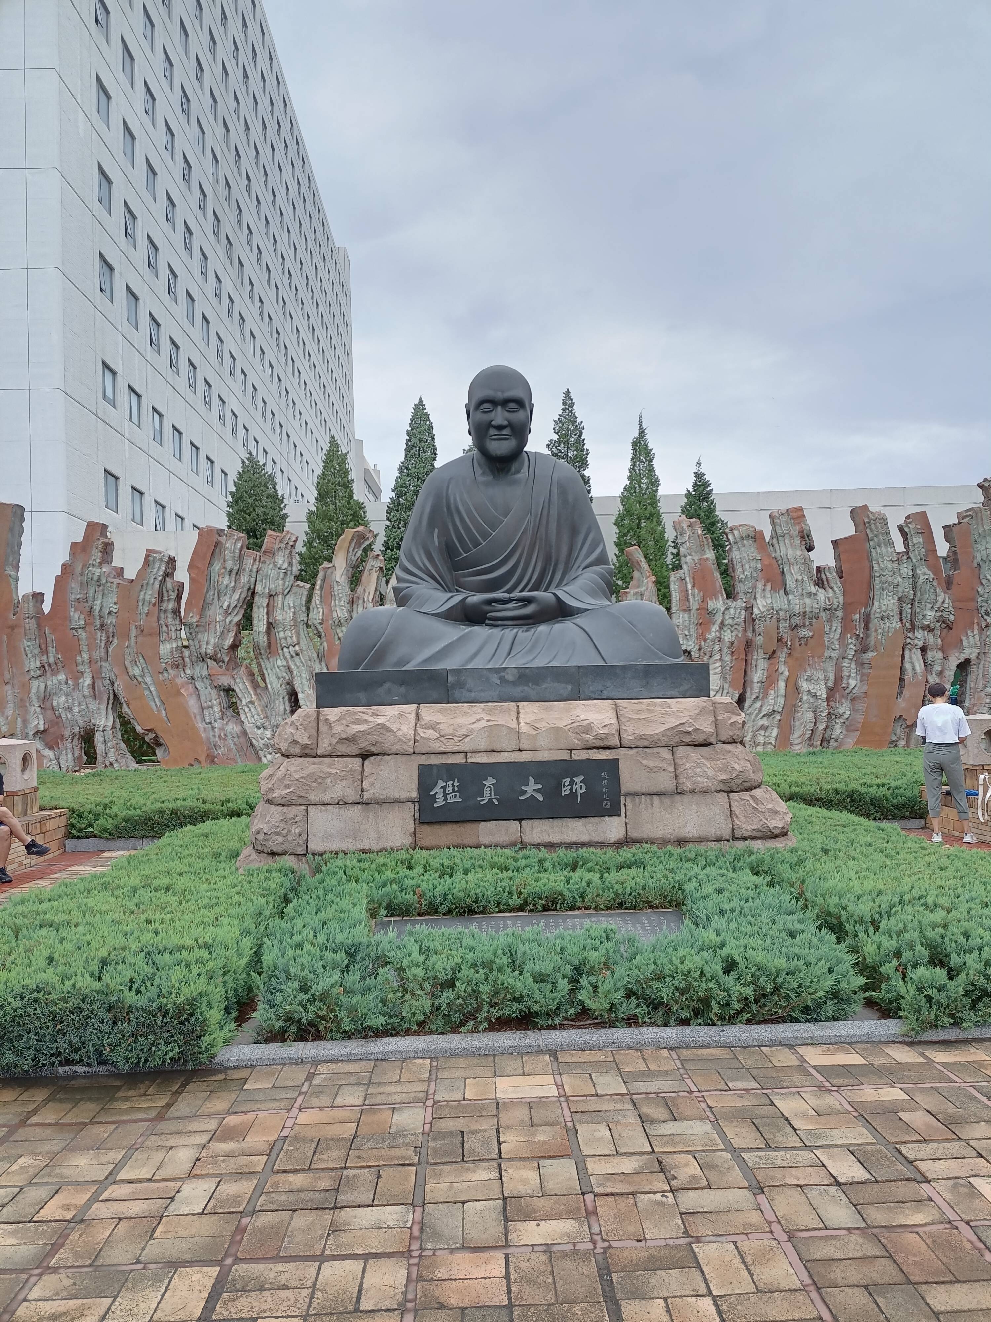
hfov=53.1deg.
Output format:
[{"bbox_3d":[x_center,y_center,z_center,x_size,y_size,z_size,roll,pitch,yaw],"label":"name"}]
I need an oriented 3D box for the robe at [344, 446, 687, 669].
[{"bbox_3d":[0.133,-1.095,10.768,3.550,2.440,2.400,-2,-3,-2],"label":"robe"}]

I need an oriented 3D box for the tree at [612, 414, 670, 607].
[{"bbox_3d":[3.089,-1.437,20.174,1.500,7.270,1.500,-2,-3,-2],"label":"tree"}]

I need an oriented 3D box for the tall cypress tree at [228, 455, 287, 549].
[{"bbox_3d":[-4.754,-0.884,19.943,1.450,6.660,1.450,-2,-3,-2],"label":"tall cypress tree"}]

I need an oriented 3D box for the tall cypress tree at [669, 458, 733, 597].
[{"bbox_3d":[4.284,-1.000,20.186,1.450,6.320,1.450,-2,-3,-2],"label":"tall cypress tree"}]

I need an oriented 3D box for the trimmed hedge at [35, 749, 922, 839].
[{"bbox_3d":[-0.425,1.835,13.824,13.500,0.600,5.600,-2,-3,-2],"label":"trimmed hedge"}]

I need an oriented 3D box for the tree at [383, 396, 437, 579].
[{"bbox_3d":[-1.404,-1.520,20.060,1.650,7.720,1.650,-2,-3,-2],"label":"tree"}]

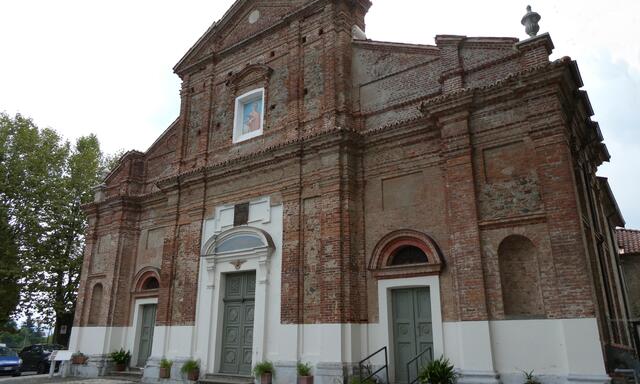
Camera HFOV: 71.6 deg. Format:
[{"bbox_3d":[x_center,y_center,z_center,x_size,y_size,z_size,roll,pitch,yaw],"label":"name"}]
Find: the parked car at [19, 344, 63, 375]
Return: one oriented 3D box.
[{"bbox_3d":[-15.178,9.198,24.723,4.000,1.420,1.720,-12,-22,33],"label":"parked car"}]

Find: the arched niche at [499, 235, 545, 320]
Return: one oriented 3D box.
[{"bbox_3d":[4.769,1.994,10.474,0.896,1.926,0.358,-12,-21,34],"label":"arched niche"}]

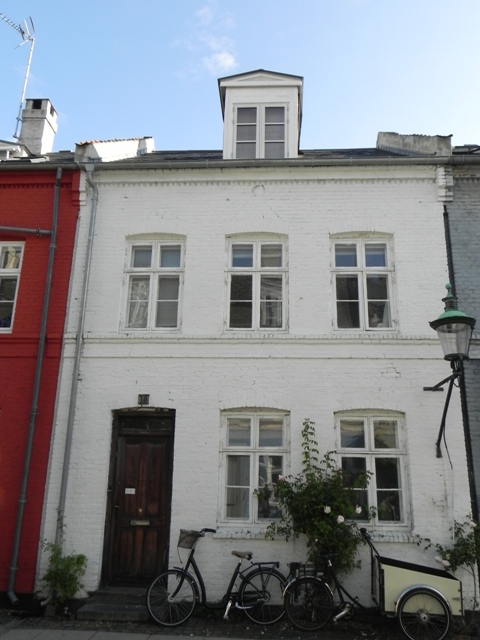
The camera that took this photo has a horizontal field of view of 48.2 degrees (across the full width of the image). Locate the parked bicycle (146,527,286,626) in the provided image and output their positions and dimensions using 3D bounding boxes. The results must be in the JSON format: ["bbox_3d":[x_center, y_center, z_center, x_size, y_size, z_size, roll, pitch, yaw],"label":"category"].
[{"bbox_3d":[-0.251,3.290,6.878,1.840,1.130,0.580,3,-16,-7],"label":"parked bicycle"}]

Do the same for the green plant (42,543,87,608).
[{"bbox_3d":[-2.335,3.398,7.052,0.600,0.900,0.500,0,-16,3],"label":"green plant"}]

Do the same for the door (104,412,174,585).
[{"bbox_3d":[-1.416,2.491,7.629,0.930,2.330,0.120,0,-16,3],"label":"door"}]

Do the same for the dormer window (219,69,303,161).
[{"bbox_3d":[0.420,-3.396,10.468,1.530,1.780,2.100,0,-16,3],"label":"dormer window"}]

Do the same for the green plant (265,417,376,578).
[{"bbox_3d":[1.031,2.477,6.958,1.350,2.380,0.800,0,-16,3],"label":"green plant"}]

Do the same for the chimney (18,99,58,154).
[{"bbox_3d":[-4.983,-4.586,13.219,0.610,1.540,0.610,0,-16,3],"label":"chimney"}]

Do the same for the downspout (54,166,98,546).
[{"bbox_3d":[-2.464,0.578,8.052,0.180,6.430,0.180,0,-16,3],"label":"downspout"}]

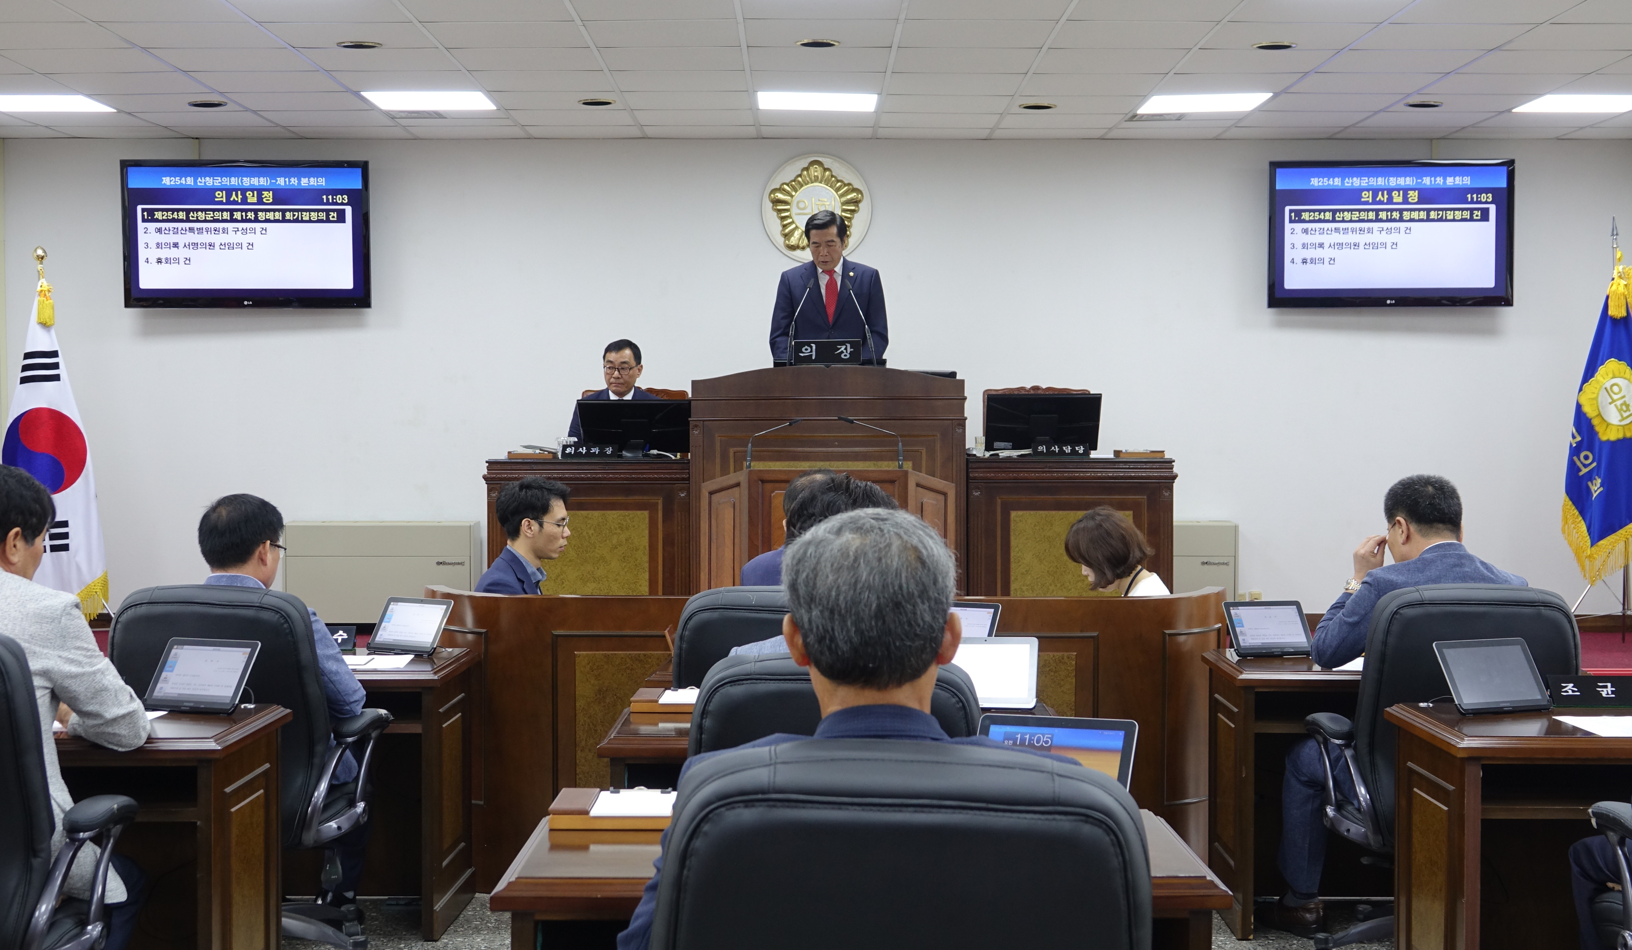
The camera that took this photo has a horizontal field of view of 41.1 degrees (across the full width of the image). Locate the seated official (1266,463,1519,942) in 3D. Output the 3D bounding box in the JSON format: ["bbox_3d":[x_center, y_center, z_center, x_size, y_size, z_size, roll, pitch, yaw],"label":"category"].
[{"bbox_3d":[1.564,0.644,5.915,0.570,1.300,0.780,0,2,-17],"label":"seated official"}]

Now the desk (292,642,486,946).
[{"bbox_3d":[-1.556,0.894,6.214,1.080,0.730,0.660,0,1,0],"label":"desk"}]

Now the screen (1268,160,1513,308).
[{"bbox_3d":[2.993,-1.252,11.339,1.280,0.765,0.080,-1,4,0],"label":"screen"}]

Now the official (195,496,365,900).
[{"bbox_3d":[-1.468,0.658,5.809,0.560,1.220,0.780,0,1,8],"label":"official"}]

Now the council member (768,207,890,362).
[{"bbox_3d":[0.056,-0.376,9.994,0.550,1.680,0.360,0,2,0],"label":"council member"}]

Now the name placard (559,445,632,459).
[{"bbox_3d":[-0.990,-0.102,9.597,0.265,0.065,0.060,0,2,0],"label":"name placard"}]

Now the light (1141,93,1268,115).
[{"bbox_3d":[1.816,-1.778,10.241,0.590,0.070,0.580,0,2,0],"label":"light"}]

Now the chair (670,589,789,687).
[{"bbox_3d":[-0.092,0.768,5.548,0.660,1.020,0.680,0,1,0],"label":"chair"}]

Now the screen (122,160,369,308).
[{"bbox_3d":[-2.954,-1.246,11.282,1.280,0.765,0.080,0,6,-1],"label":"screen"}]

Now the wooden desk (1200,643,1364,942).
[{"bbox_3d":[1.687,0.910,6.343,1.030,0.745,0.610,0,2,0],"label":"wooden desk"}]

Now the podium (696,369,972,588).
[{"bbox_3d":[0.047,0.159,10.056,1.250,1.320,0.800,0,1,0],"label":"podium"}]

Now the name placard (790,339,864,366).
[{"bbox_3d":[0.055,-0.538,9.539,0.310,0.110,0.060,0,2,0],"label":"name placard"}]

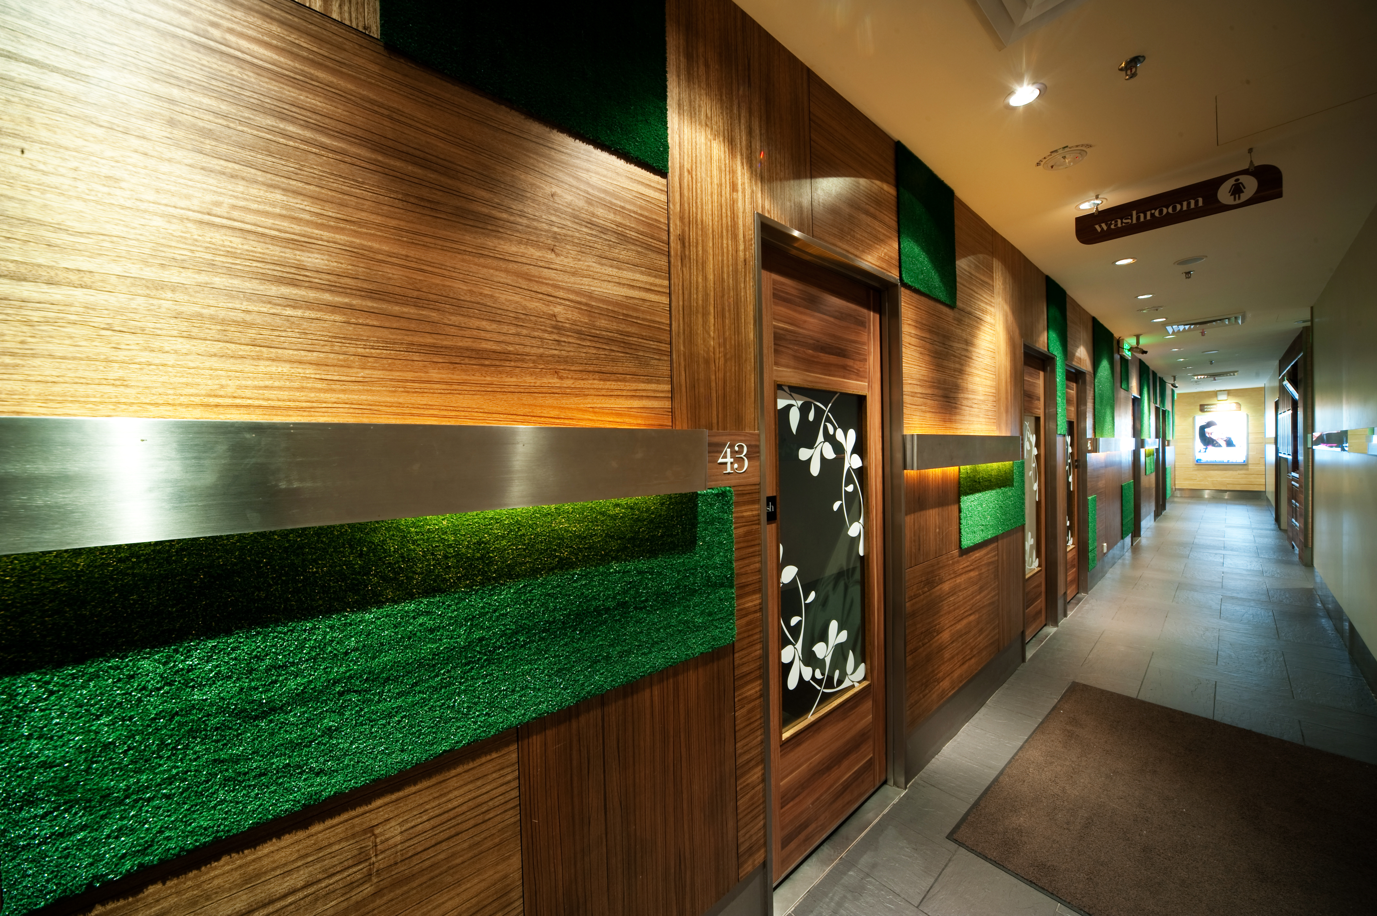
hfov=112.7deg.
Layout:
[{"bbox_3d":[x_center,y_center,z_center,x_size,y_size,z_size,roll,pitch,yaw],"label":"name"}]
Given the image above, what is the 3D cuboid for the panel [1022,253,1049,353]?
[{"bbox_3d":[2.520,-1.101,3.346,0.648,0.588,0.020,-2,1,-40],"label":"panel"}]

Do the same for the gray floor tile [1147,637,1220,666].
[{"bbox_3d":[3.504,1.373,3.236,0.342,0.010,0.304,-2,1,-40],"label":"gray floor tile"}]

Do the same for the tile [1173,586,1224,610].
[{"bbox_3d":[4.788,1.335,4.325,0.603,0.015,0.292,-2,1,-40],"label":"tile"}]

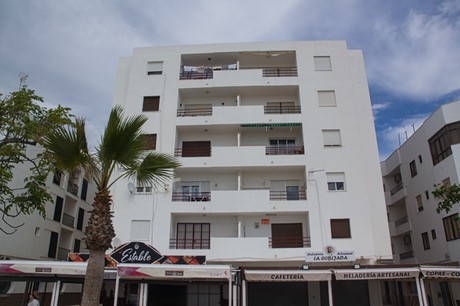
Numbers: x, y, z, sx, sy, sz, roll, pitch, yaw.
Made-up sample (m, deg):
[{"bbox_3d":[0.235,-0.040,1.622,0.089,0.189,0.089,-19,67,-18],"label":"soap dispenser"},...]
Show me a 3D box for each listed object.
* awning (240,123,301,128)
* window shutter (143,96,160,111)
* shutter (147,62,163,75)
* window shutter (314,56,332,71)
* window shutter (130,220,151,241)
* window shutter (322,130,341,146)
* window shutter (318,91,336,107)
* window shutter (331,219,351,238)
[{"bbox_3d":[2.739,-1.847,23.230,4.150,0.330,0.250,-1,-20,3],"label":"awning"},{"bbox_3d":[-5.543,-3.443,24.430,1.169,1.204,0.080,-1,-20,3],"label":"window shutter"},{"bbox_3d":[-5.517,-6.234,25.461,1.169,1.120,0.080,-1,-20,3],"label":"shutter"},{"bbox_3d":[6.652,-6.403,24.815,1.169,1.204,0.080,-1,-20,3],"label":"window shutter"},{"bbox_3d":[-5.534,4.797,21.384,1.169,1.204,0.080,-1,-20,3],"label":"window shutter"},{"bbox_3d":[6.680,-0.947,22.796,1.169,1.204,0.080,-1,-20,3],"label":"window shutter"},{"bbox_3d":[6.664,-3.689,23.811,1.169,1.204,0.080,-1,-20,3],"label":"window shutter"},{"bbox_3d":[6.646,4.566,20.760,1.169,1.204,0.080,-1,-20,3],"label":"window shutter"}]

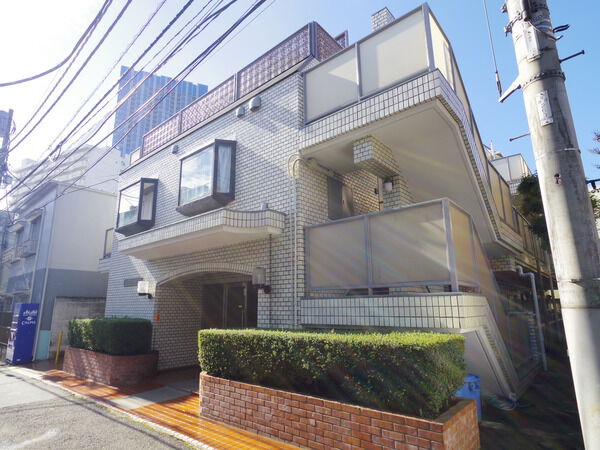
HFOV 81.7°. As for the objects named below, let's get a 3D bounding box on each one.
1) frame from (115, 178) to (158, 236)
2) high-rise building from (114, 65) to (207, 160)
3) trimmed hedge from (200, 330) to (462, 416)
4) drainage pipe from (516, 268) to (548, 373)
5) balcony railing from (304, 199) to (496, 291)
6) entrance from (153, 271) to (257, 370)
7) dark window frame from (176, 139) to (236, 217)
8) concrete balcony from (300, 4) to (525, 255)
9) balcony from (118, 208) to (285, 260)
[{"bbox_3d":[-4.250,-0.453,9.012,1.260,1.270,0.430,-12,-17,40],"label":"frame"},{"bbox_3d":[-109.031,-26.063,263.773,62.412,174.360,35.000,5,-14,-23],"label":"high-rise building"},{"bbox_3d":[0.061,1.672,4.368,3.480,0.590,0.840,-12,-17,40],"label":"trimmed hedge"},{"bbox_3d":[4.499,1.769,6.718,0.340,1.930,0.120,-12,-17,40],"label":"drainage pipe"},{"bbox_3d":[1.415,0.528,5.129,2.180,1.080,1.620,-12,-17,40],"label":"balcony railing"},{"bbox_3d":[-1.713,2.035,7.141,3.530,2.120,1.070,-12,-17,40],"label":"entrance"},{"bbox_3d":[-1.877,-0.935,6.989,1.290,1.280,0.450,-12,-17,40],"label":"dark window frame"},{"bbox_3d":[2.339,-0.977,6.598,2.260,2.900,4.540,-12,-17,40],"label":"concrete balcony"},{"bbox_3d":[-2.316,0.286,6.726,4.630,0.310,1.010,-12,-17,40],"label":"balcony"}]

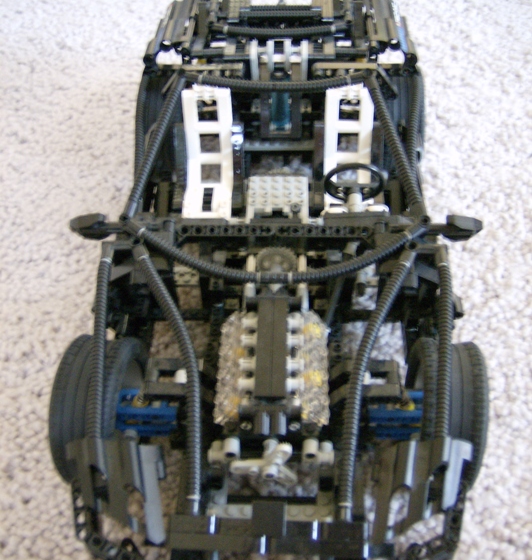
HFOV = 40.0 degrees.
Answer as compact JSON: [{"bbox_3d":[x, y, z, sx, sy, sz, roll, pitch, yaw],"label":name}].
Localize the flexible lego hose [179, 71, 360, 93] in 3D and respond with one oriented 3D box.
[{"bbox_3d":[0.004,-0.123,0.454,0.110,0.011,0.015,0,47,2],"label":"flexible lego hose"}]

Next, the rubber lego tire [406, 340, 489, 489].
[{"bbox_3d":[0.097,0.073,0.405,0.036,0.082,0.082,3,47,4],"label":"rubber lego tire"}]

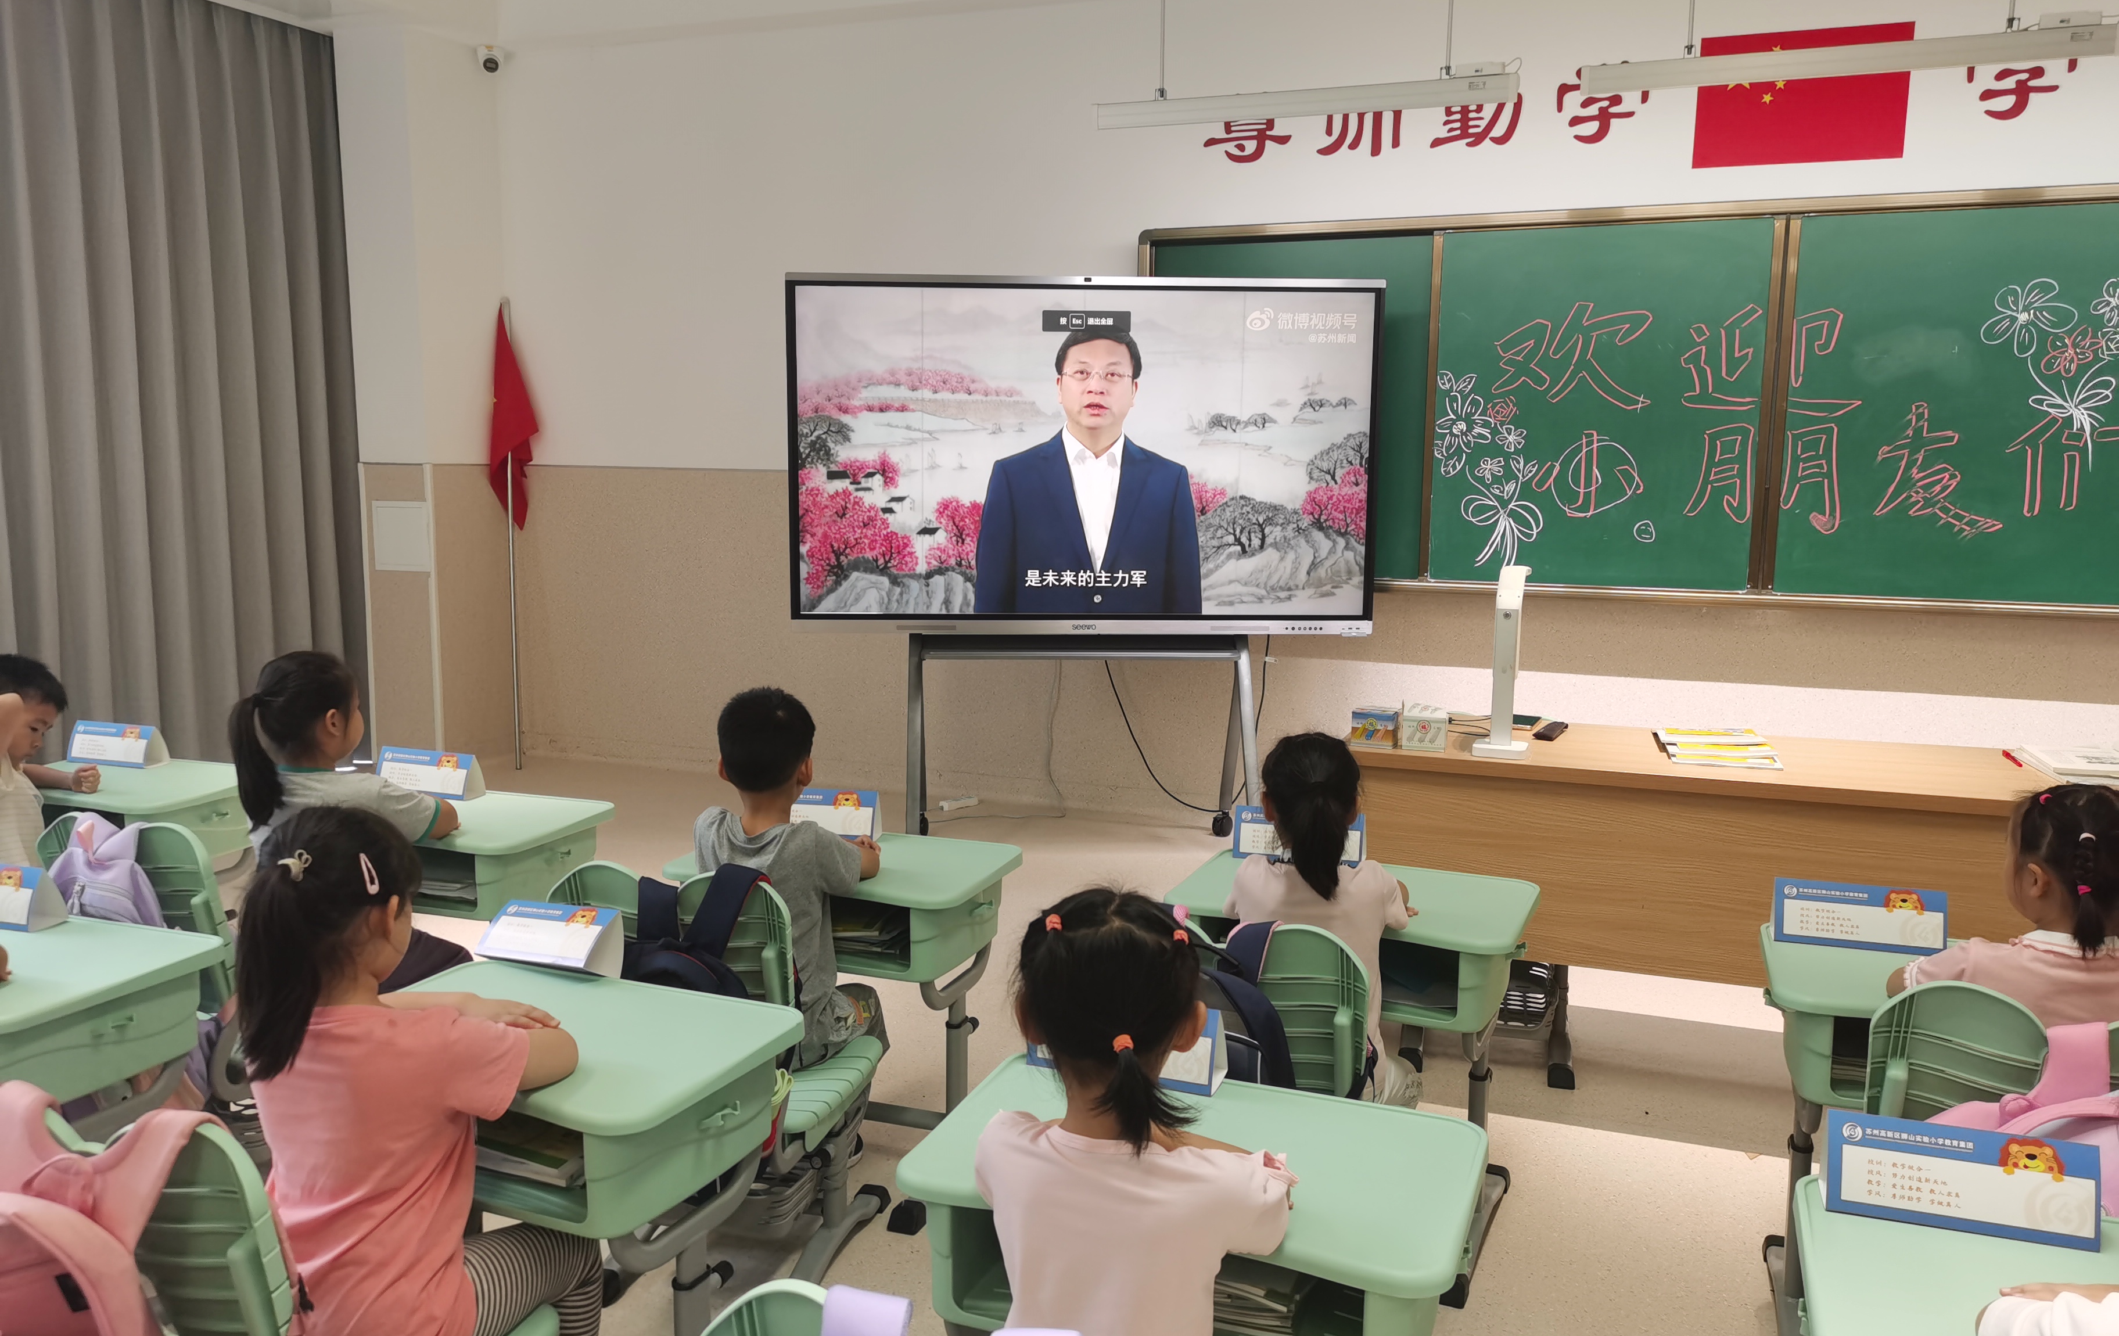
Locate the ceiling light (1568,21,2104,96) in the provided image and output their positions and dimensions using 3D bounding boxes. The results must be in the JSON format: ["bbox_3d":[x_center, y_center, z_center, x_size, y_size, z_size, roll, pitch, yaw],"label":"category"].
[{"bbox_3d":[1.977,-1.550,4.206,1.235,0.095,0.100,4,8,22],"label":"ceiling light"}]

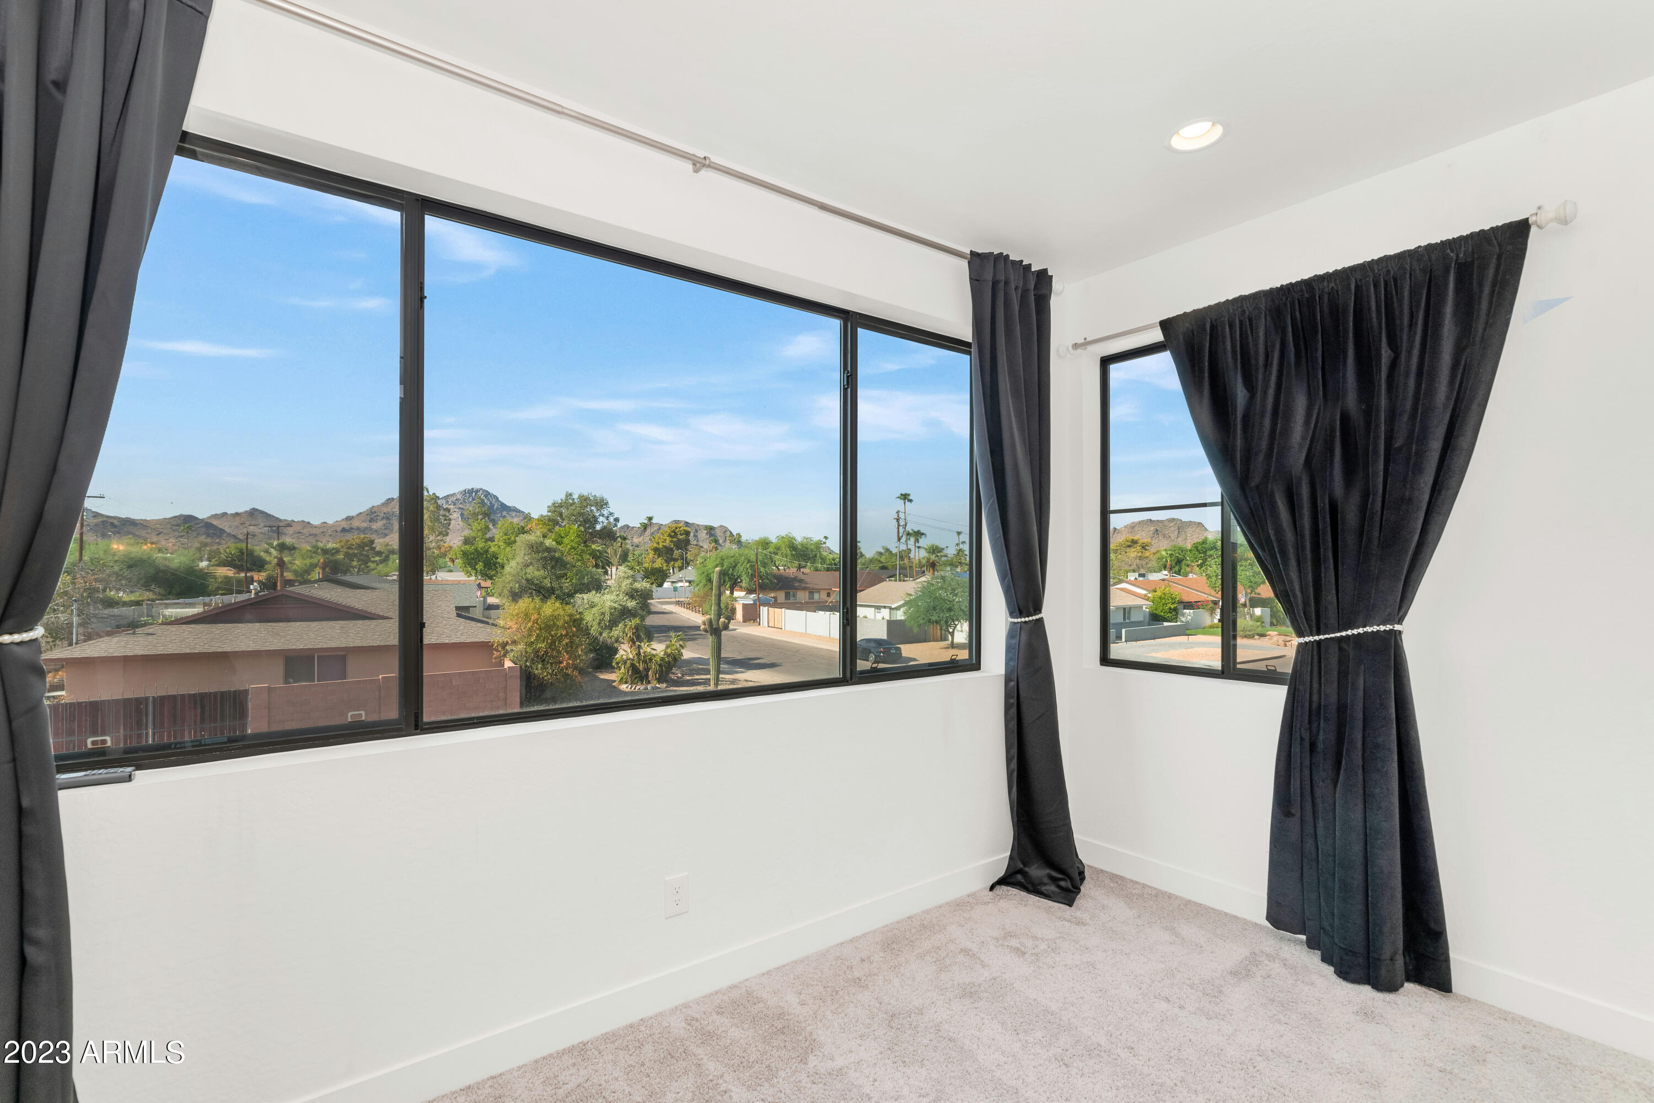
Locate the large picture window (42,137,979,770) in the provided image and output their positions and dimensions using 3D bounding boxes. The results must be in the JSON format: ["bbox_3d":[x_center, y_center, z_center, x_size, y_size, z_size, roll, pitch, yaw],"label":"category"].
[{"bbox_3d":[-0.485,-0.206,2.272,2.800,1.370,0.080,1,-2,-37],"label":"large picture window"}]

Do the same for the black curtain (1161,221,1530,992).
[{"bbox_3d":[1.555,0.205,2.317,0.150,2.165,1.015,1,-2,-37],"label":"black curtain"}]

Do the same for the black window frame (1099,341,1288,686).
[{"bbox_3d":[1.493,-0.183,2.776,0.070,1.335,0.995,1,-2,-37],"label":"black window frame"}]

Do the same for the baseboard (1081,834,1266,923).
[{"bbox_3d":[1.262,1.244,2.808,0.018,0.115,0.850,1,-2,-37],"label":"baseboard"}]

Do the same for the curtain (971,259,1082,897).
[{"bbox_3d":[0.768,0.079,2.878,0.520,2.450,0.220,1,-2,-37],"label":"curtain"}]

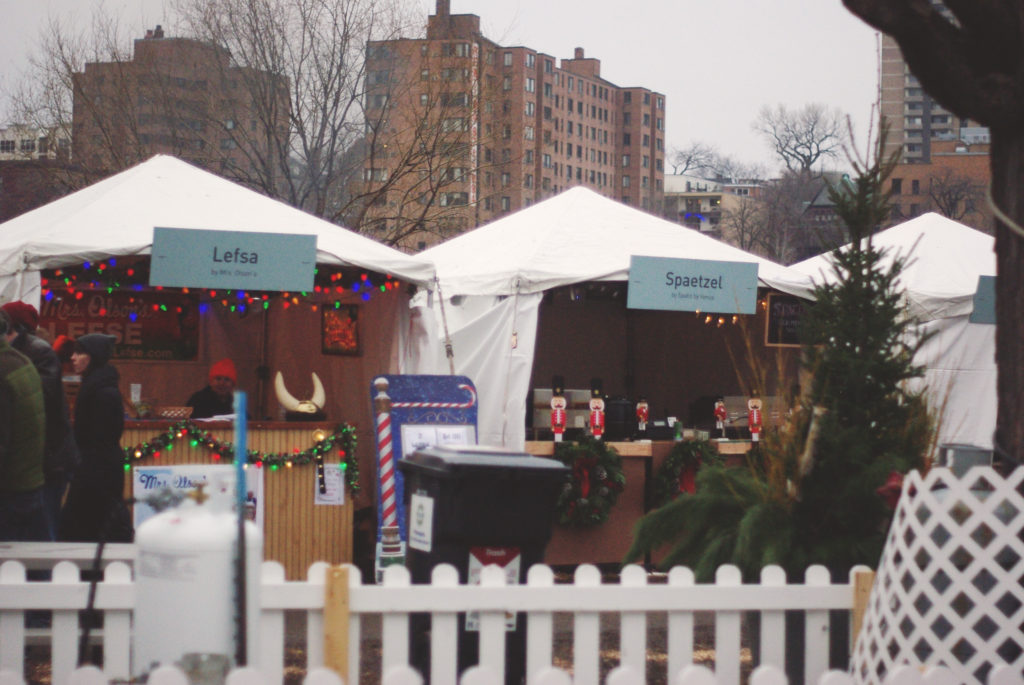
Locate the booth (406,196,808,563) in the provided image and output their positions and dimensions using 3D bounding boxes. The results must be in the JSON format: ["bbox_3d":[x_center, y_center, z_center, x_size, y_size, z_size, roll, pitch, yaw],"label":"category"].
[{"bbox_3d":[0.570,0.230,18.000,3.100,3.100,3.100,1,-1,-28],"label":"booth"}]

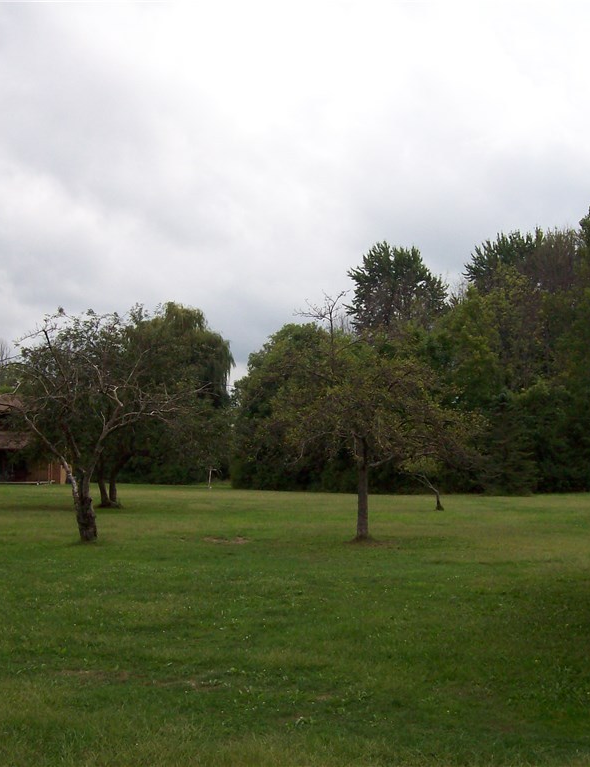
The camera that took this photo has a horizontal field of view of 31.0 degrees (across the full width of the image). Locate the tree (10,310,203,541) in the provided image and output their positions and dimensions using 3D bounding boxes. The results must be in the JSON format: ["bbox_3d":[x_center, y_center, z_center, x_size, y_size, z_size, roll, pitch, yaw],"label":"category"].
[{"bbox_3d":[-3.666,0.827,20.700,3.770,4.490,3.600,1,-4,0],"label":"tree"}]

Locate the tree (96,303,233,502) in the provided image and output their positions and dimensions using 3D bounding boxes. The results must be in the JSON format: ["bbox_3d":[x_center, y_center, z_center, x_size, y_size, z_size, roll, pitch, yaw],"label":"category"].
[{"bbox_3d":[-5.001,0.714,39.000,5.560,7.360,5.200,1,-4,0],"label":"tree"}]

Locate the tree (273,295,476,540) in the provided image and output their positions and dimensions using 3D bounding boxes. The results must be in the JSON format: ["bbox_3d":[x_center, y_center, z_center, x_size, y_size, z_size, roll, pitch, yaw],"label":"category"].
[{"bbox_3d":[1.598,0.684,21.400,4.060,4.950,3.900,1,-4,0],"label":"tree"}]

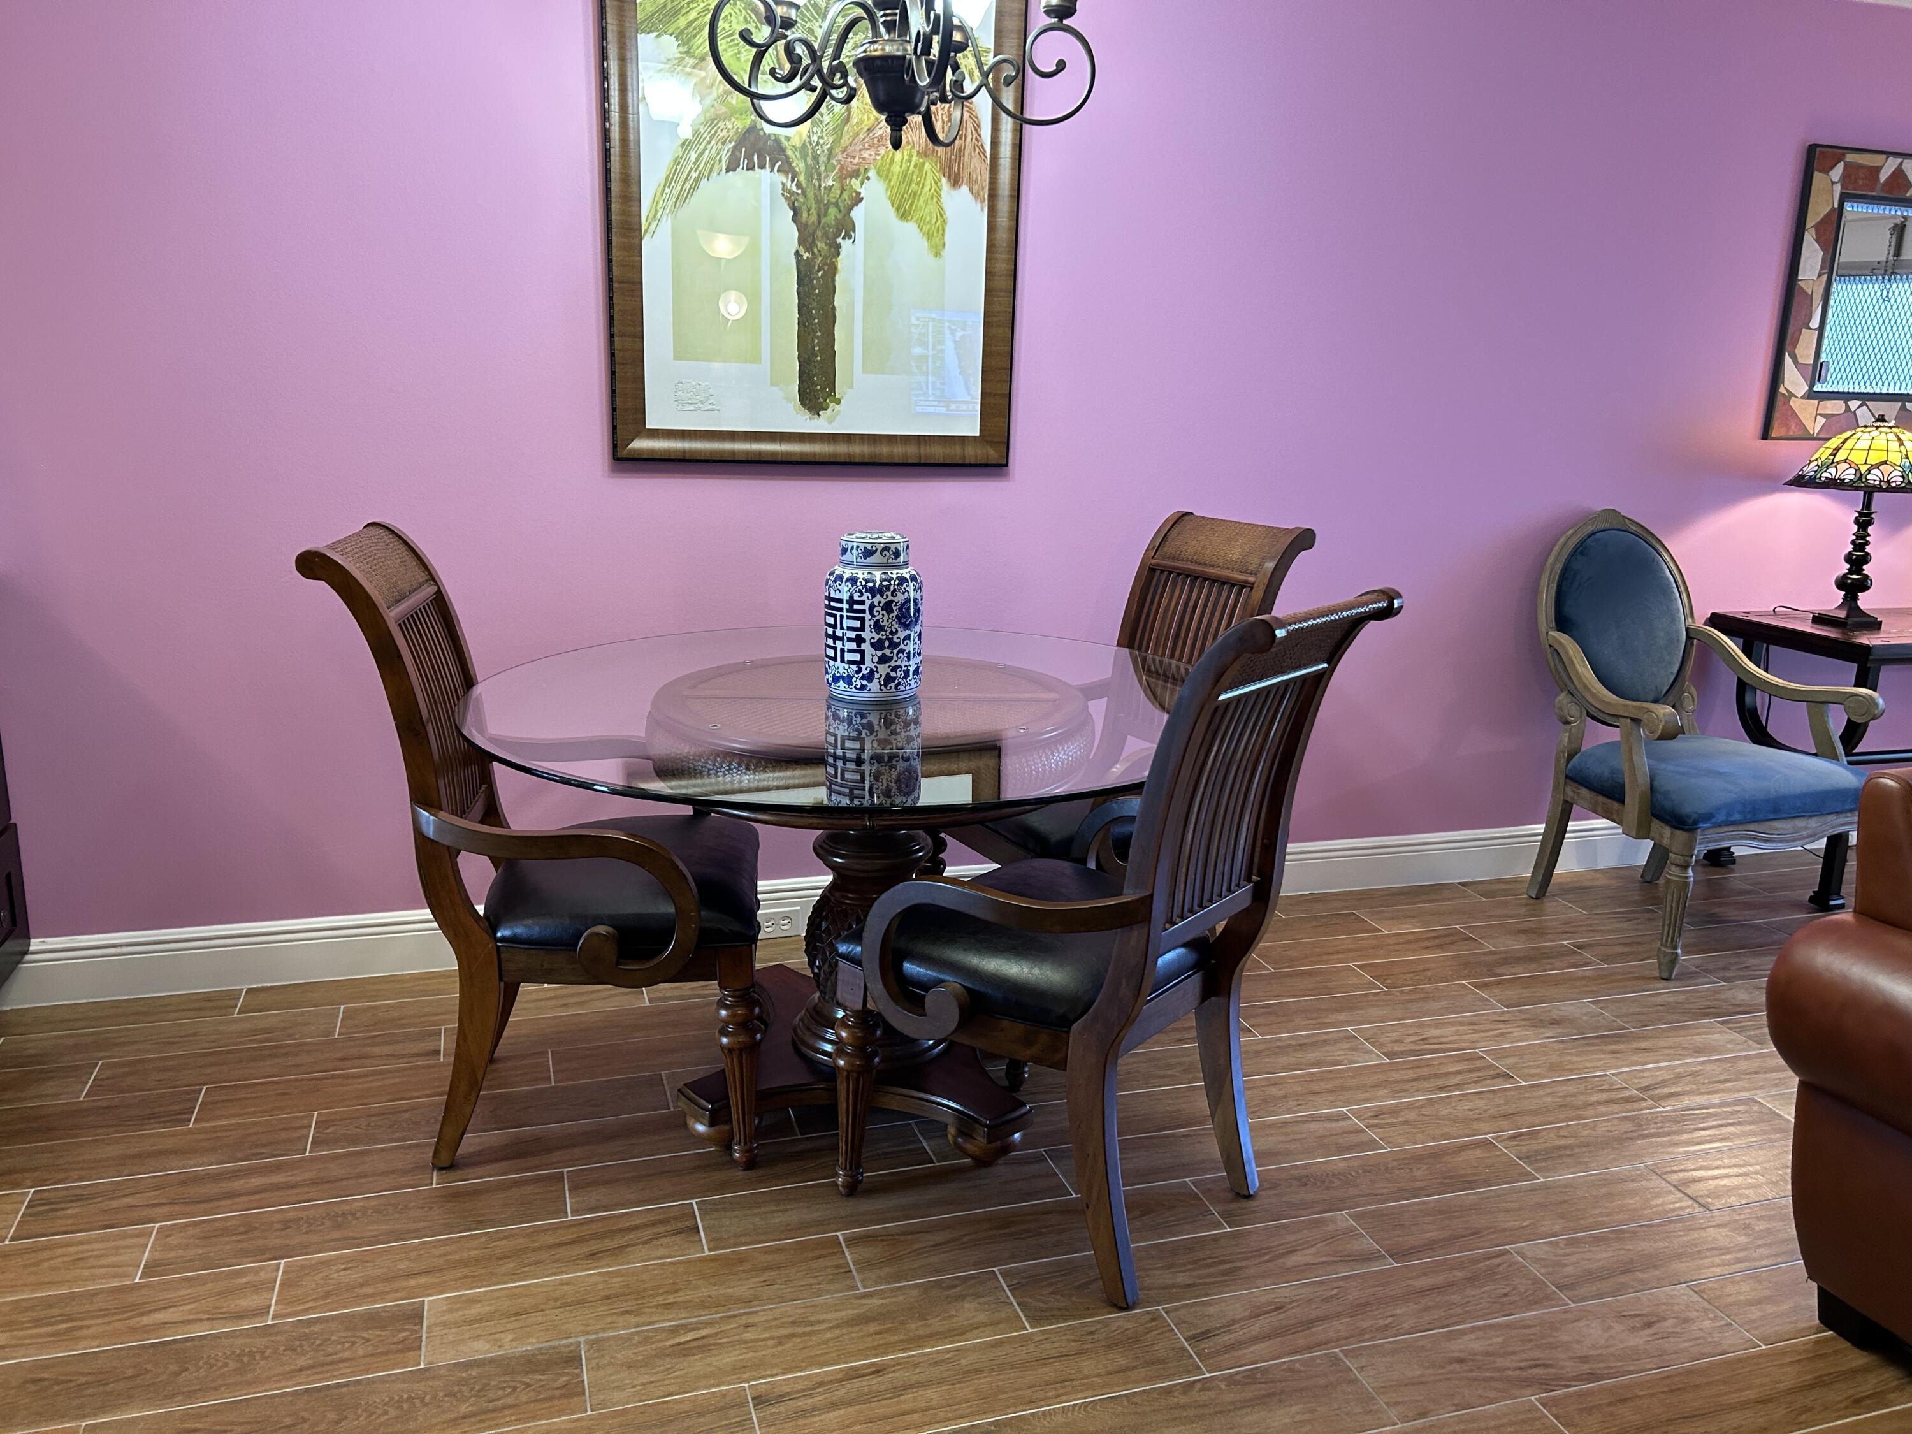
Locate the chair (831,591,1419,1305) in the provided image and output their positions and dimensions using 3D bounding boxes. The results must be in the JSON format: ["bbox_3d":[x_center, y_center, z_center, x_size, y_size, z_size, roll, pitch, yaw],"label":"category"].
[{"bbox_3d":[0.238,0.295,2.256,0.695,1.042,0.575,12,17,36],"label":"chair"}]

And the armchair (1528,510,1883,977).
[{"bbox_3d":[1.860,0.024,3.647,0.700,1.030,0.665,-3,14,-21],"label":"armchair"}]

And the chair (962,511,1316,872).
[{"bbox_3d":[0.336,0.093,3.120,0.695,1.042,0.575,-6,15,-30],"label":"chair"}]

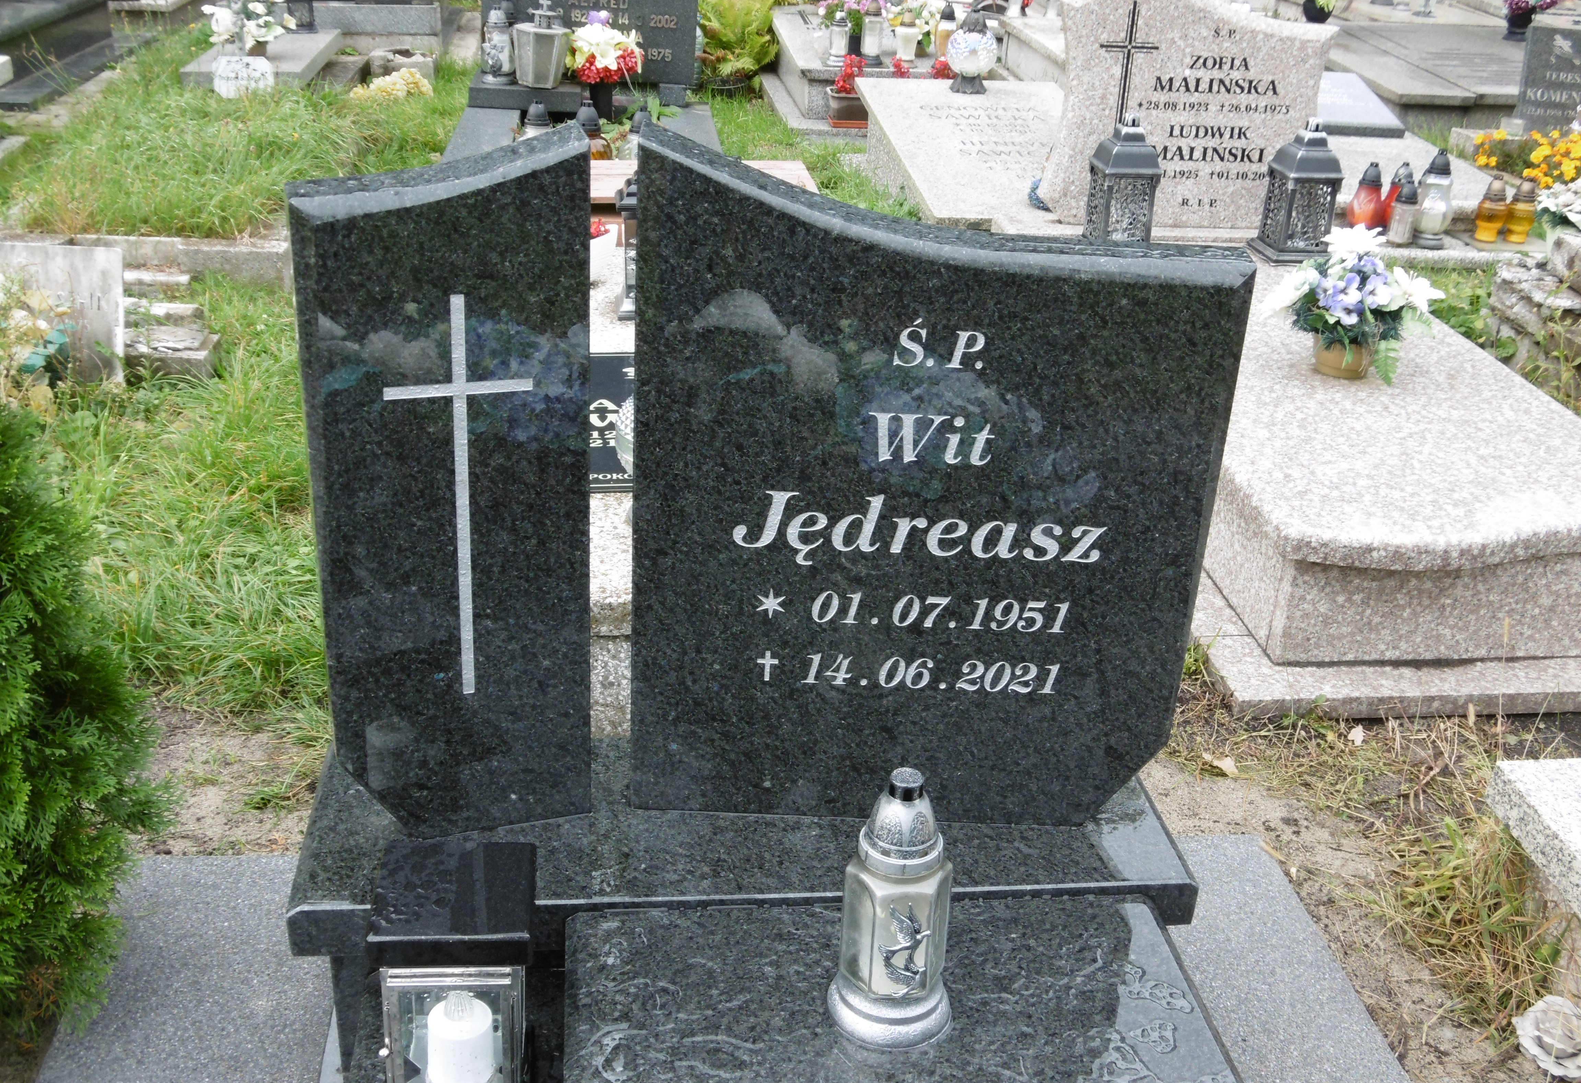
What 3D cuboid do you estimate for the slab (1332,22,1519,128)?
[{"bbox_3d":[2.612,-1.820,6.753,1.200,0.120,1.475,0,27,-7],"label":"slab"}]

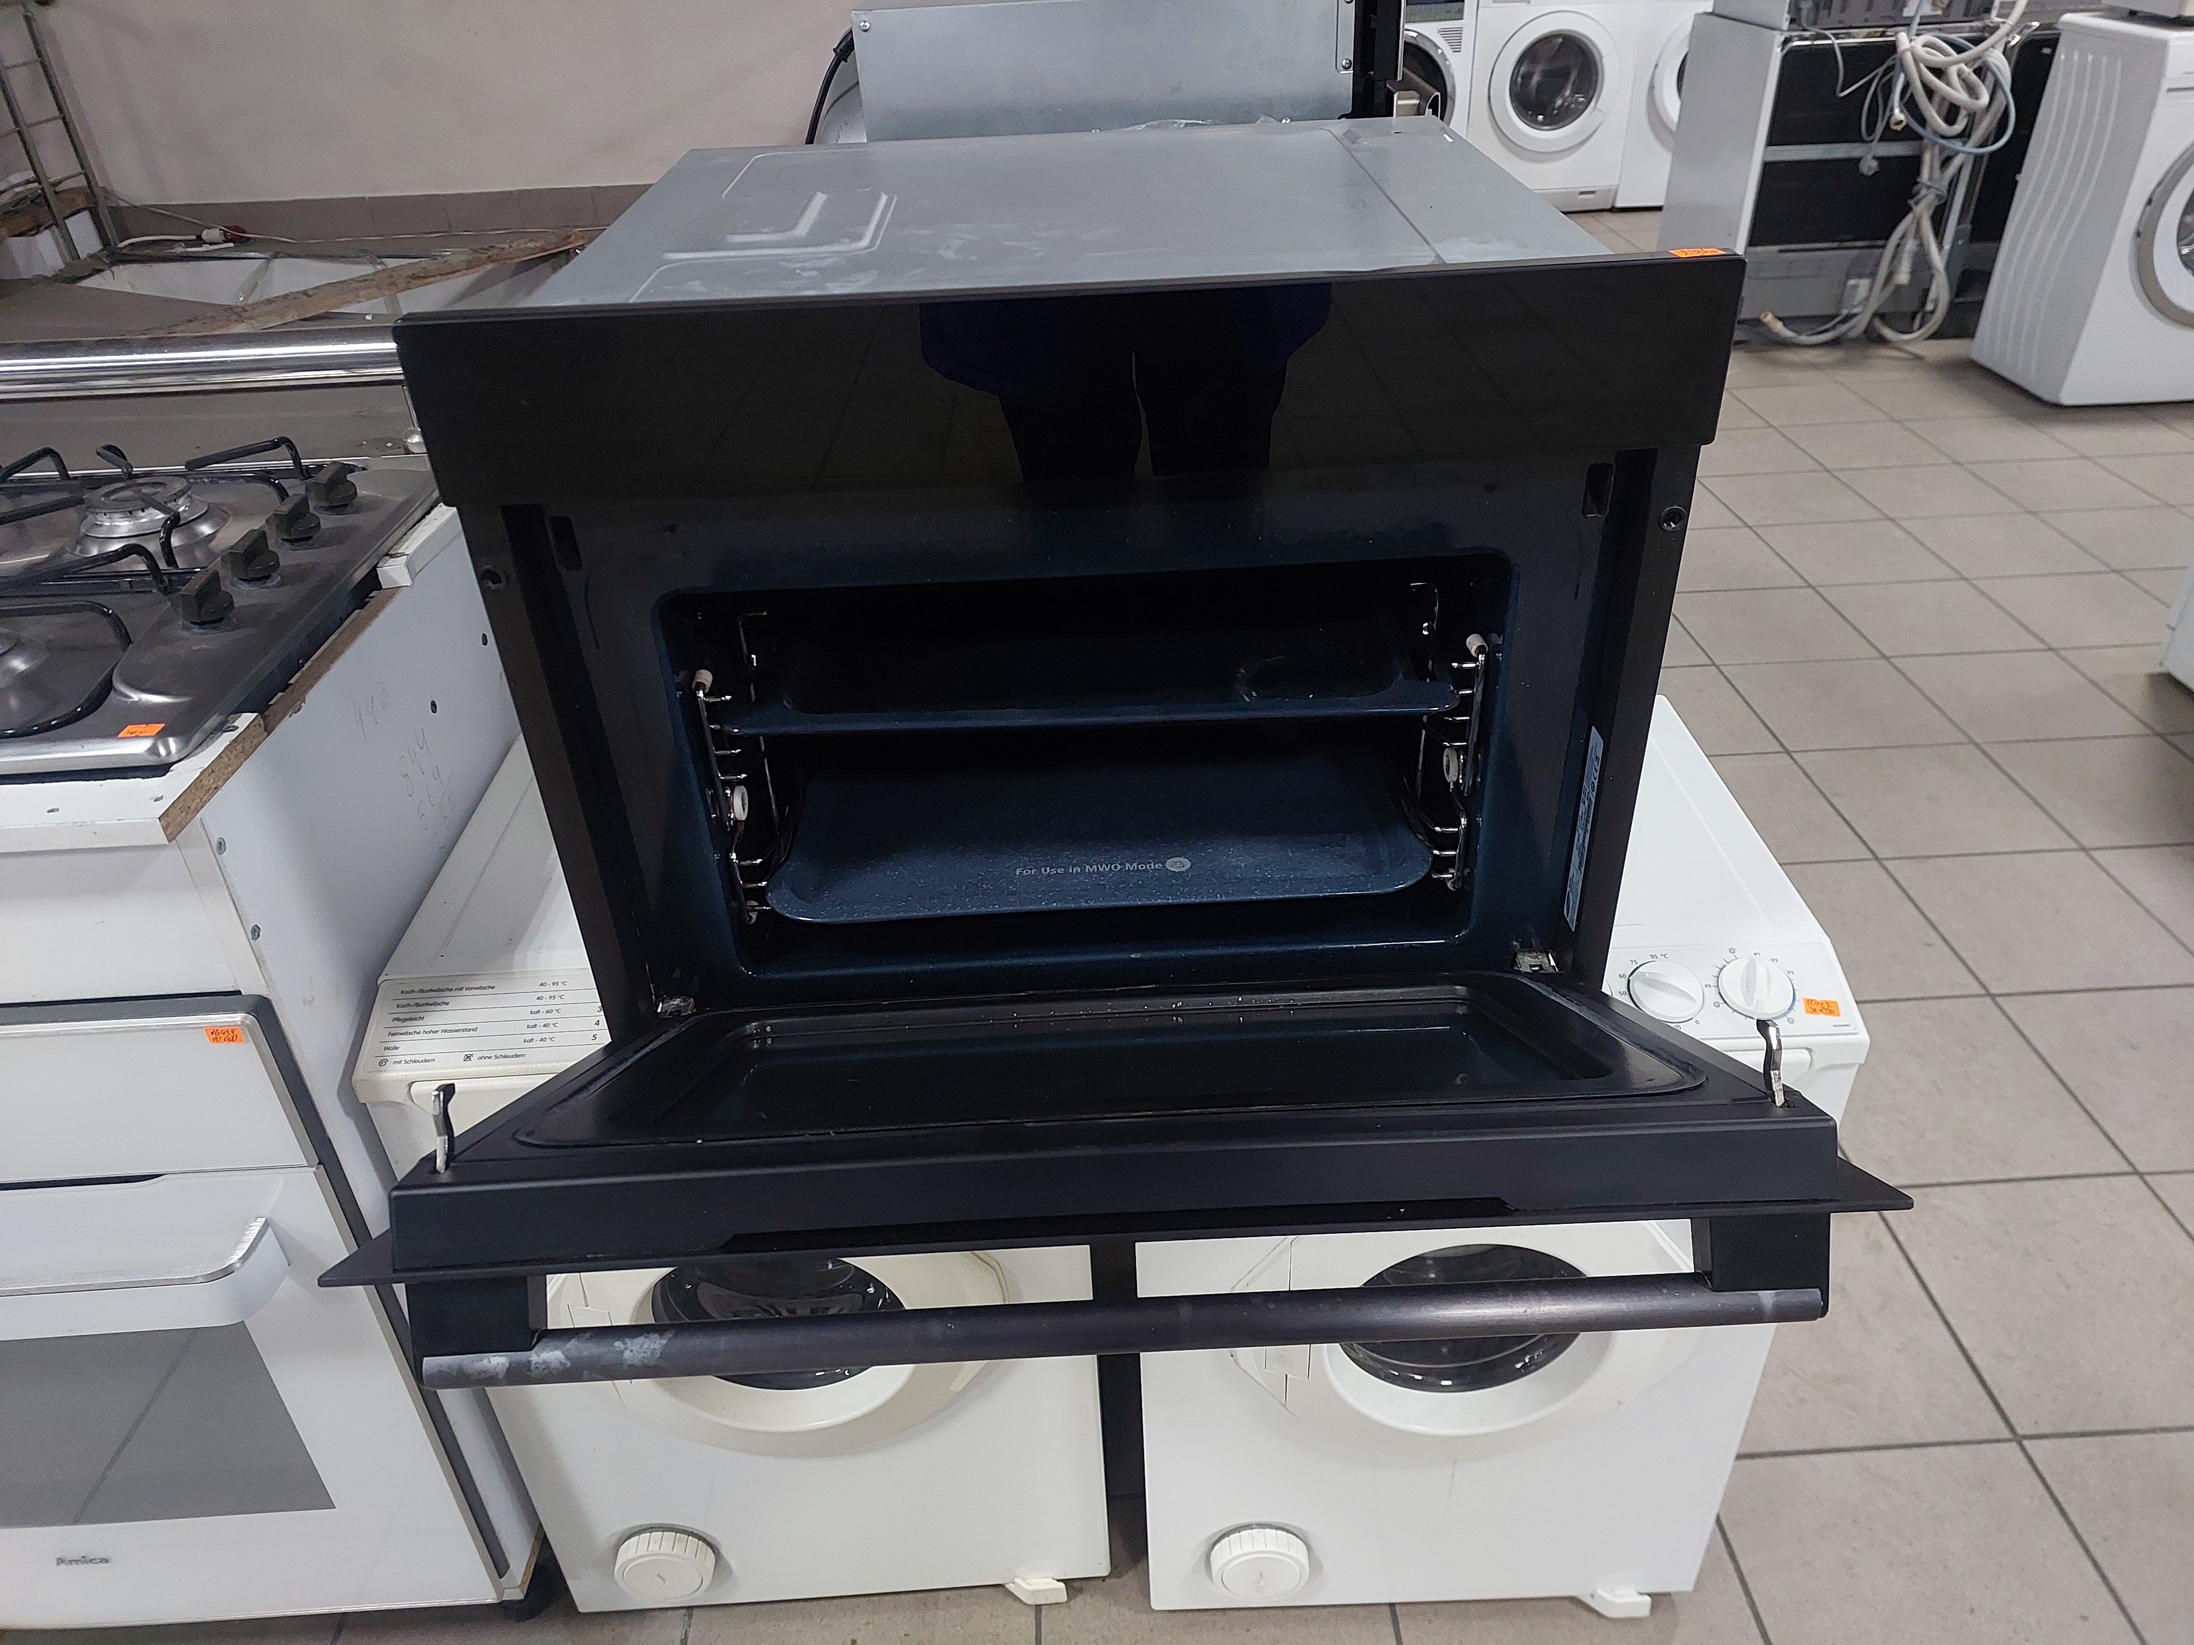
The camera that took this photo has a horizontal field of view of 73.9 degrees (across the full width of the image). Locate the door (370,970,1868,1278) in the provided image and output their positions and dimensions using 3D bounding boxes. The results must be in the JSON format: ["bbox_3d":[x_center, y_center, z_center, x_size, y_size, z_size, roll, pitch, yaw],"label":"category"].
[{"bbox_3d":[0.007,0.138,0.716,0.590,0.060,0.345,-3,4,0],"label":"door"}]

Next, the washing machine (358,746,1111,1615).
[{"bbox_3d":[-0.250,0.314,1.307,0.478,0.684,0.438,-3,32,-1],"label":"washing machine"}]

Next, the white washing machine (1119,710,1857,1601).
[{"bbox_3d":[0.270,0.306,1.282,0.478,0.684,0.438,-2,32,0],"label":"white washing machine"}]

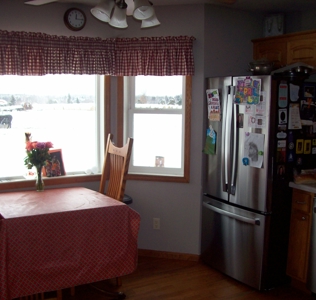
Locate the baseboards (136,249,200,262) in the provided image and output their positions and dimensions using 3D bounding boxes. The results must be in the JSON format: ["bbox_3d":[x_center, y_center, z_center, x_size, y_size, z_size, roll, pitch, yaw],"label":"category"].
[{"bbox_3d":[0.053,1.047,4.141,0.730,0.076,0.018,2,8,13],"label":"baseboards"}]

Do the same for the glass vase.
[{"bbox_3d":[-1.051,0.253,3.692,0.077,0.237,0.077,-4,9,-32],"label":"glass vase"}]

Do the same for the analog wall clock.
[{"bbox_3d":[-0.746,-1.176,3.745,0.200,0.200,0.040,-4,9,-32],"label":"analog wall clock"}]

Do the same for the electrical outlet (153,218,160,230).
[{"bbox_3d":[-0.014,0.728,4.119,0.070,0.115,0.010,2,8,13],"label":"electrical outlet"}]

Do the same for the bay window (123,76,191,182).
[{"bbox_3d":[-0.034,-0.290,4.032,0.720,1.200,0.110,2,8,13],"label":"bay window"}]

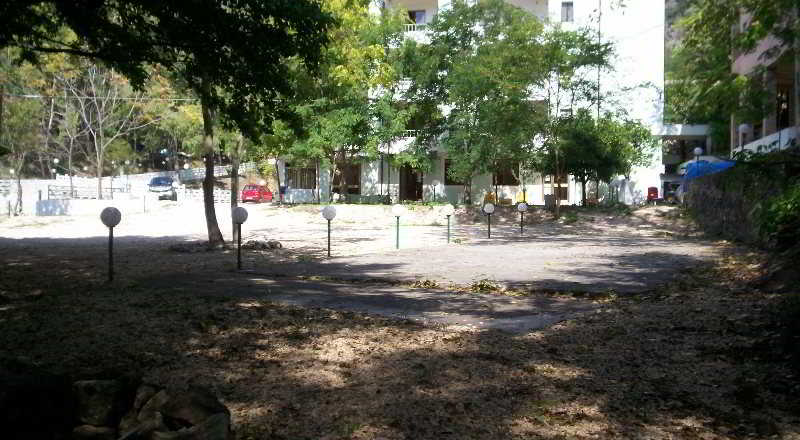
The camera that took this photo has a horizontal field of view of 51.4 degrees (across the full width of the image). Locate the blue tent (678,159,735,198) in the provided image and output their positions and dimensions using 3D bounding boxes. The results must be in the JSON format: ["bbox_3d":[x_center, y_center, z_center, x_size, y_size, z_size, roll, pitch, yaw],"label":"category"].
[{"bbox_3d":[14.920,-1.947,40.500,2.800,2.200,2.800,1,2,9],"label":"blue tent"}]

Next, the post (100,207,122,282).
[{"bbox_3d":[-4.808,0.420,13.858,0.335,1.240,0.335,0,2,0],"label":"post"}]

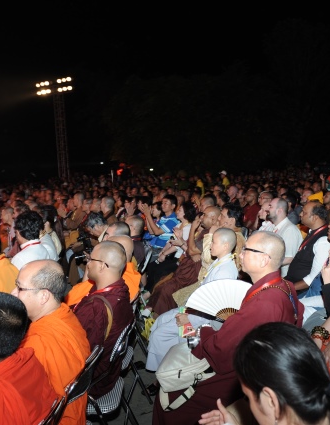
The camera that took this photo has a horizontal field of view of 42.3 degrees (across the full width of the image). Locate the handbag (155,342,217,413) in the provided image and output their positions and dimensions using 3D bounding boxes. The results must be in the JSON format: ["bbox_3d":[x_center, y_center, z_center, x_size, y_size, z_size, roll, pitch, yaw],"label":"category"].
[{"bbox_3d":[0.091,0.680,1.800,0.230,0.180,0.210,-1,5,15],"label":"handbag"}]

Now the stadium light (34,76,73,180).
[{"bbox_3d":[-5.551,-3.598,22.312,2.400,6.780,0.650,1,6,30],"label":"stadium light"}]

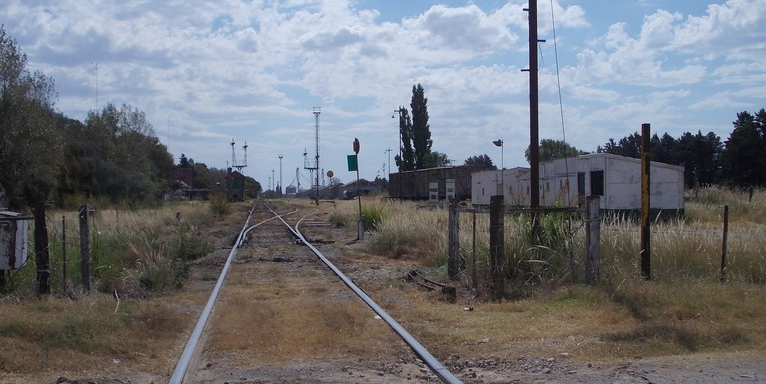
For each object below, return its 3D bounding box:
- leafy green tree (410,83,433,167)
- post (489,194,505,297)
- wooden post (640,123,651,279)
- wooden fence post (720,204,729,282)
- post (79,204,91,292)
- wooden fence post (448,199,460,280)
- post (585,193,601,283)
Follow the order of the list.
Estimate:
[{"bbox_3d":[5.793,-7.317,145.000,3.400,18.445,3.400,0,0,-8],"label":"leafy green tree"},{"bbox_3d":[1.404,0.683,11.670,0.165,1.271,0.150,0,0,-8],"label":"post"},{"bbox_3d":[3.942,0.148,14.250,0.124,2.340,0.120,0,0,-8],"label":"wooden post"},{"bbox_3d":[5.067,0.767,14.100,0.060,1.134,0.060,3,0,-8],"label":"wooden fence post"},{"bbox_3d":[-3.964,0.748,12.650,0.115,1.164,0.115,-2,0,-8],"label":"post"},{"bbox_3d":[1.090,0.716,14.500,0.150,1.235,0.145,0,0,-8],"label":"wooden fence post"},{"bbox_3d":[3.040,0.700,13.750,0.190,1.275,0.180,0,0,-8],"label":"post"}]

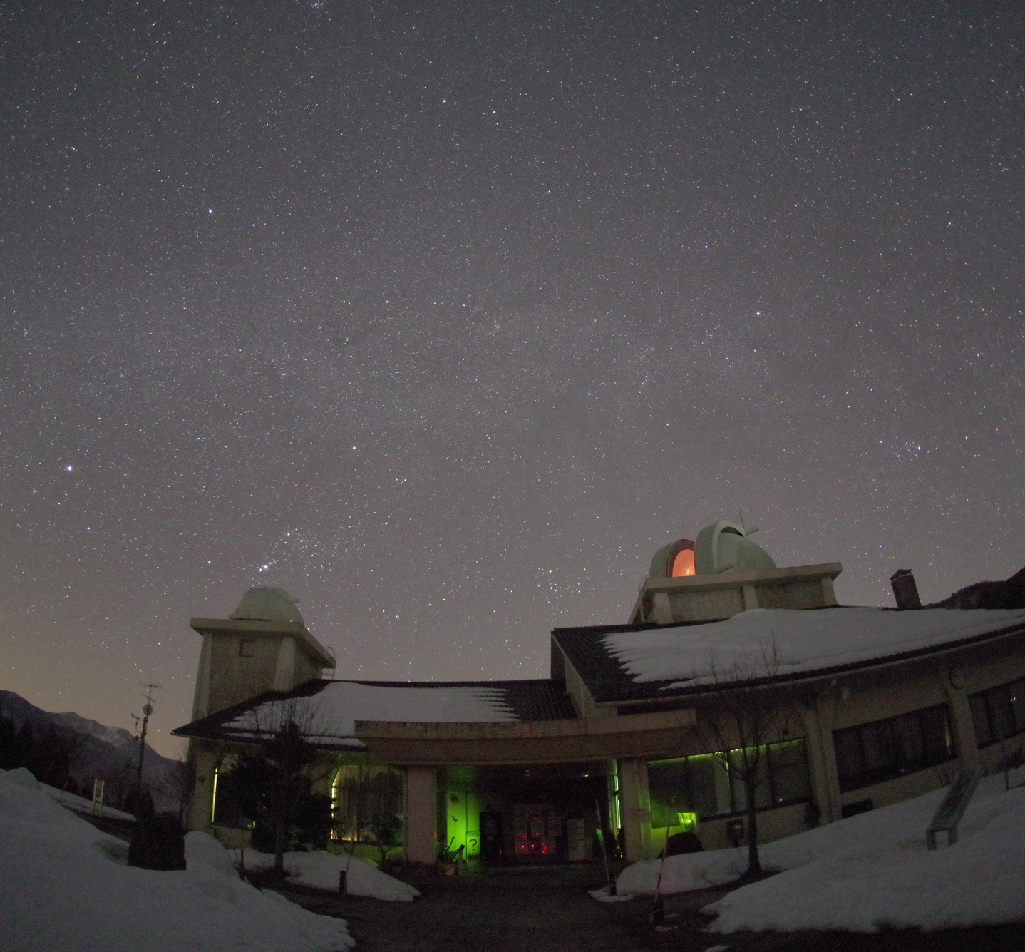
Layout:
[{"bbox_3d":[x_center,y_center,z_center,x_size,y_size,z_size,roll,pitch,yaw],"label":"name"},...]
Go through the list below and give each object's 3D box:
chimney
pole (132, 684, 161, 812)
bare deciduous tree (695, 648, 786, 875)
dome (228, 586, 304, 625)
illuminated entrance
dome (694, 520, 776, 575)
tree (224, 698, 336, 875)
[{"bbox_3d":[18.553,5.329,28.000,1.000,1.750,1.000,0,-29,0],"label":"chimney"},{"bbox_3d":[-18.472,13.698,30.000,1.200,6.100,0.900,0,-29,0],"label":"pole"},{"bbox_3d":[6.783,8.299,18.000,2.700,6.400,2.700,0,-29,0],"label":"bare deciduous tree"},{"bbox_3d":[-11.109,5.999,27.000,3.300,1.650,3.300,0,-29,0],"label":"dome"},{"bbox_3d":[0.531,12.406,21.800,6.300,3.200,2.500,0,-29,0],"label":"illuminated entrance"},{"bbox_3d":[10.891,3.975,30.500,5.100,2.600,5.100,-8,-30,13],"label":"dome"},{"bbox_3d":[-7.171,9.484,18.500,3.300,4.900,3.200,0,-29,0],"label":"tree"}]

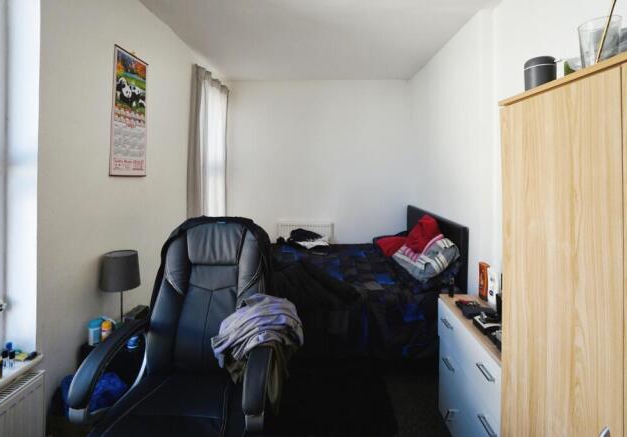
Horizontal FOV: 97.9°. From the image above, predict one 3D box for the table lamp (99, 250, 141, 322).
[{"bbox_3d":[-0.950,0.366,1.350,0.175,0.390,0.175,0,6,2],"label":"table lamp"}]

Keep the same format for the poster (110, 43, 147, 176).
[{"bbox_3d":[-1.073,-0.603,1.610,0.020,0.710,0.295,0,6,2],"label":"poster"}]

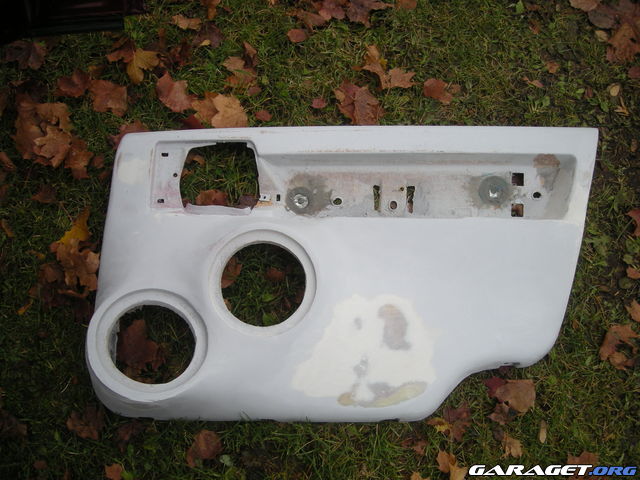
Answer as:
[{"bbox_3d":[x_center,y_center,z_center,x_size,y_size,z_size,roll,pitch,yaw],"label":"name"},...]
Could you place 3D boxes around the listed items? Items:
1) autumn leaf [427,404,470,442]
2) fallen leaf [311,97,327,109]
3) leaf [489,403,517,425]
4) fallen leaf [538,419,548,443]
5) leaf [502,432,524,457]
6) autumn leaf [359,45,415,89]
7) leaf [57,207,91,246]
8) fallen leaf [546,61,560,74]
[{"bbox_3d":[0.228,0.323,1.146,0.078,0.025,0.069,4,70,1],"label":"autumn leaf"},{"bbox_3d":[-0.001,-0.277,1.303,0.028,0.010,0.026,22,72,8],"label":"fallen leaf"},{"bbox_3d":[0.308,0.295,1.091,0.043,0.018,0.030,29,73,10],"label":"leaf"},{"bbox_3d":[0.375,0.321,1.086,0.014,0.010,0.038,17,71,6],"label":"fallen leaf"},{"bbox_3d":[0.339,0.360,1.133,0.031,0.018,0.047,-29,73,-10],"label":"leaf"},{"bbox_3d":[0.132,-0.346,1.321,0.135,0.025,0.073,40,75,13],"label":"autumn leaf"},{"bbox_3d":[-0.485,-0.027,1.274,0.059,0.025,0.083,21,71,7],"label":"leaf"},{"bbox_3d":[0.508,-0.376,1.409,0.030,0.010,0.032,7,70,2],"label":"fallen leaf"}]

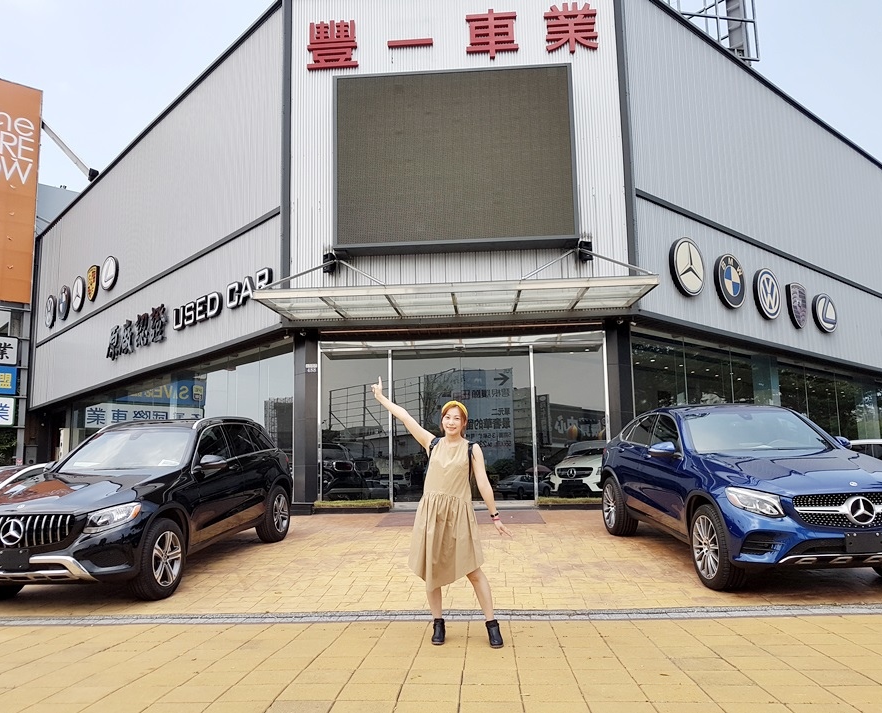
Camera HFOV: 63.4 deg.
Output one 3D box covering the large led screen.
[{"bbox_3d":[0.211,-3.263,11.914,3.965,3.025,0.450,-2,-10,4],"label":"large led screen"}]

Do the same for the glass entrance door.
[{"bbox_3d":[0.351,1.074,12.095,4.878,2.827,0.150,-2,-10,4],"label":"glass entrance door"}]

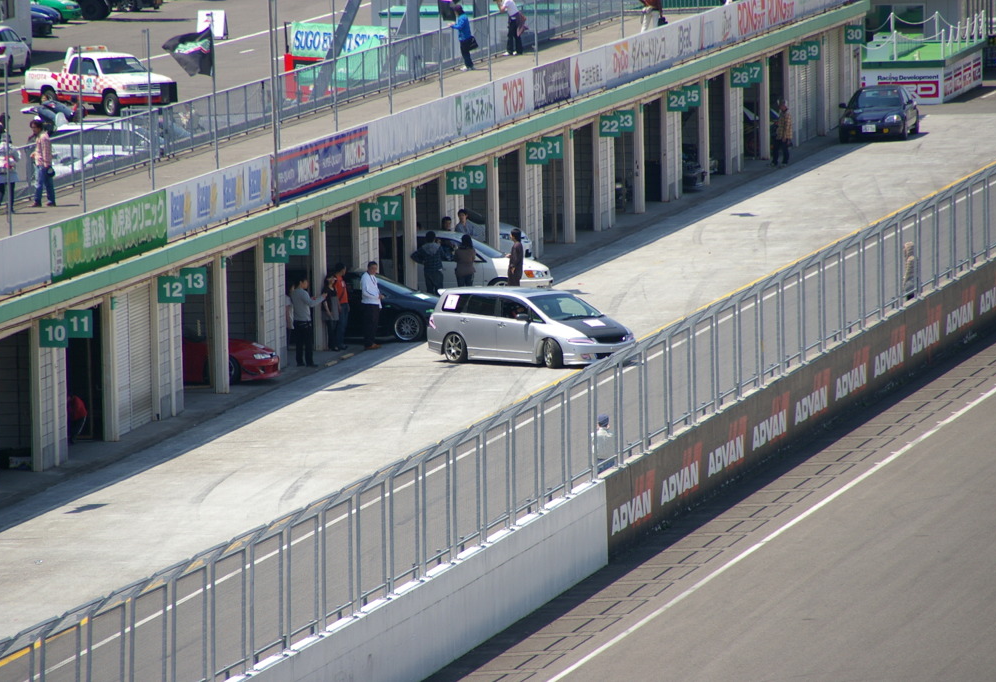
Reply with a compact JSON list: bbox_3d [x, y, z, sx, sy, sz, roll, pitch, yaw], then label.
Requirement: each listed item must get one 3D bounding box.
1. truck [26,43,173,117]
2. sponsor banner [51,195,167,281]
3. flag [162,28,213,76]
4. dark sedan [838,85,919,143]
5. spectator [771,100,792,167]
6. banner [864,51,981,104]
[{"bbox_3d":[-11.273,-7.384,302.000,1.850,1.870,5.200,-4,5,-34],"label":"truck"},{"bbox_3d":[-6.930,-1.890,190.707,0.050,0.970,10.028,-1,4,10],"label":"sponsor banner"},{"bbox_3d":[-5.840,-5.445,200.553,0.980,0.940,0.400,0,5,11],"label":"flag"},{"bbox_3d":[9.979,-6.007,278.184,1.700,1.380,4.250,0,4,9],"label":"dark sedan"},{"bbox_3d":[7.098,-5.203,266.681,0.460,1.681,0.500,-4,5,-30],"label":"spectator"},{"bbox_3d":[11.885,-7.389,297.963,2.300,1.020,9.000,0,4,10],"label":"banner"}]

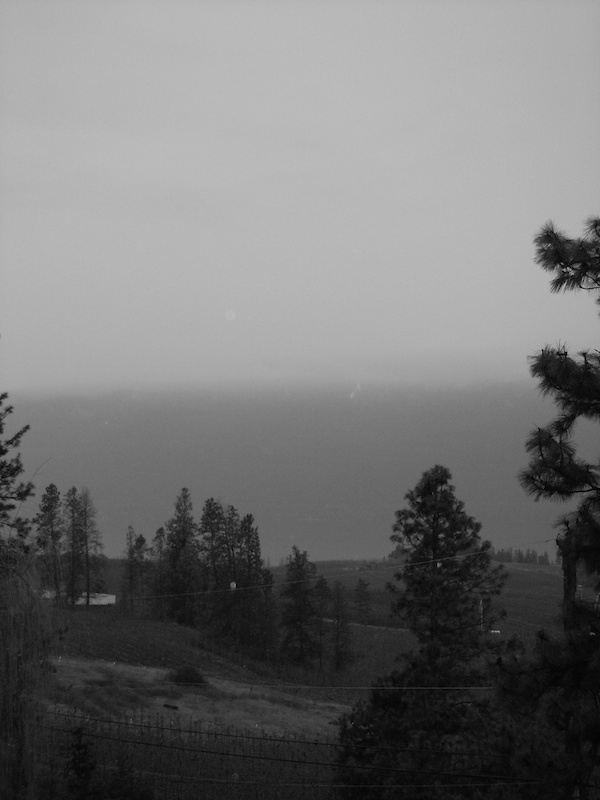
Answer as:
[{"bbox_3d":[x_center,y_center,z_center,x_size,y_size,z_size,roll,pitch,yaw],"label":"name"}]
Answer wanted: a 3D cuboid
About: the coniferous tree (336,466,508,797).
[{"bbox_3d":[5.150,10.280,65.000,7.200,15.200,7.000,0,-1,0],"label":"coniferous tree"}]

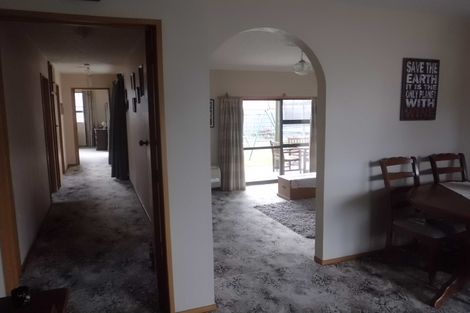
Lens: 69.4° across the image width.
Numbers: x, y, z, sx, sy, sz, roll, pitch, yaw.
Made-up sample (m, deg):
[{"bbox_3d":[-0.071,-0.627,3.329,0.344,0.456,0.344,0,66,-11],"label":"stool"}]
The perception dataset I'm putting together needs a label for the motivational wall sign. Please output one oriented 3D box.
[{"bbox_3d":[1.802,-0.644,3.303,0.450,0.590,0.025,-4,8,-18],"label":"motivational wall sign"}]

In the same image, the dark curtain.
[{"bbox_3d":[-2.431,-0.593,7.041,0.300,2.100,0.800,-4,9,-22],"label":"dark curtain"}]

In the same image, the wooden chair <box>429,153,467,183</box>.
[{"bbox_3d":[2.207,0.511,3.245,0.450,0.980,0.550,-4,8,-18],"label":"wooden chair"}]

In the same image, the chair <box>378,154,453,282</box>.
[{"bbox_3d":[1.687,0.541,3.098,0.450,0.980,0.560,-4,8,-18],"label":"chair"}]

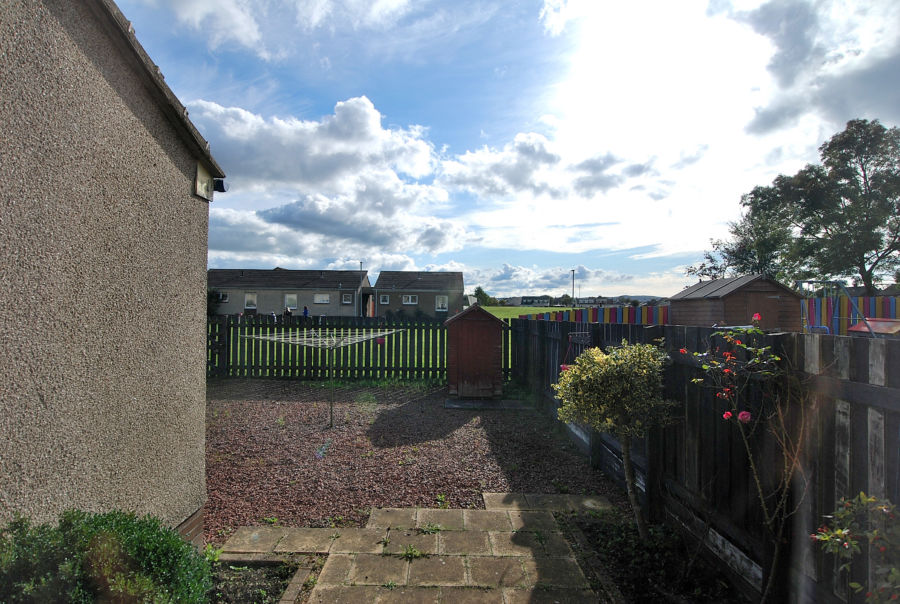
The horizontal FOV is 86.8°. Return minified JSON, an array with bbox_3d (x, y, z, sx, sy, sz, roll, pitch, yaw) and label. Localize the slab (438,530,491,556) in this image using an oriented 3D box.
[{"bbox_3d":[0.130,2.140,4.165,0.450,0.050,0.450,0,0,-1],"label":"slab"}]

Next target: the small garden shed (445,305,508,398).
[{"bbox_3d":[0.590,1.080,11.150,1.400,2.050,1.400,0,0,0],"label":"small garden shed"}]

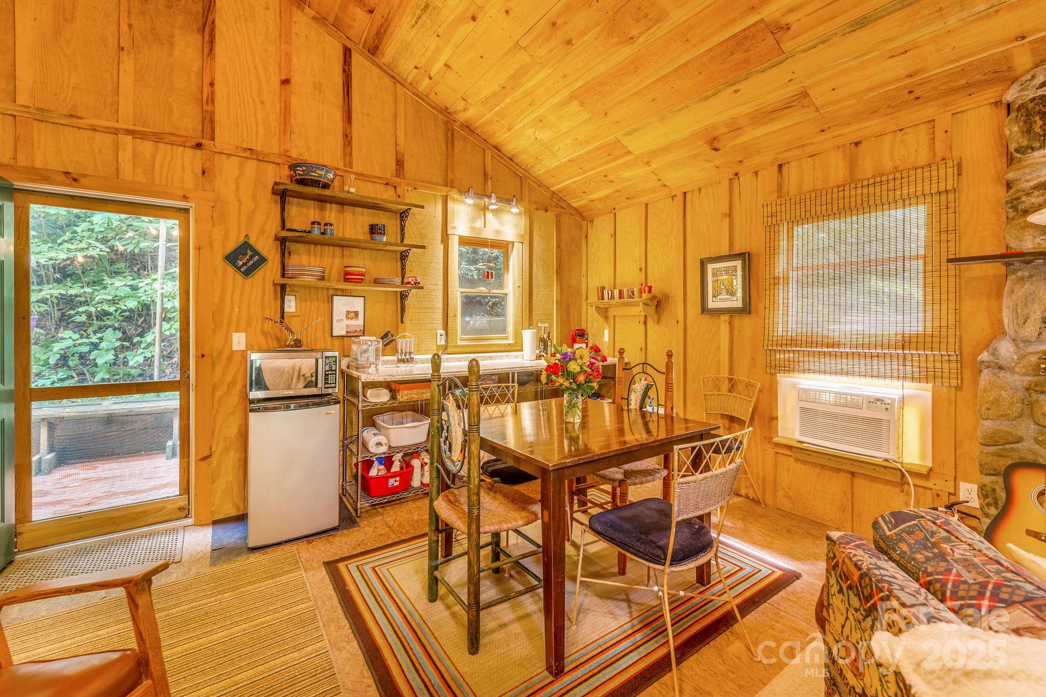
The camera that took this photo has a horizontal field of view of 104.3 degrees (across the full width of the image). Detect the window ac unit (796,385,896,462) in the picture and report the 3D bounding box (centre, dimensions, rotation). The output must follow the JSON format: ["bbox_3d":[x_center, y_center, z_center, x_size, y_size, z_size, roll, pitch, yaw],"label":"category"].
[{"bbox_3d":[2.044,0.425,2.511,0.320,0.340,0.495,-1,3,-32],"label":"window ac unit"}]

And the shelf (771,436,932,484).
[{"bbox_3d":[1.973,0.698,2.510,0.110,0.125,0.790,-1,2,-34],"label":"shelf"}]

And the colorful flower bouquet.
[{"bbox_3d":[0.265,0.170,2.110,0.330,0.390,0.330,0,2,0],"label":"colorful flower bouquet"}]

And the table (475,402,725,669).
[{"bbox_3d":[0.256,0.758,2.149,1.050,0.770,1.020,-1,3,-32],"label":"table"}]

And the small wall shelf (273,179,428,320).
[{"bbox_3d":[-1.265,-0.661,3.054,1.040,0.940,0.200,-1,2,-33],"label":"small wall shelf"}]

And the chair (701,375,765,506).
[{"bbox_3d":[1.369,0.675,2.943,0.530,0.880,0.490,-1,2,-34],"label":"chair"}]

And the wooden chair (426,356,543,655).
[{"bbox_3d":[-0.156,0.606,1.842,0.420,1.150,0.480,-1,2,-34],"label":"wooden chair"}]

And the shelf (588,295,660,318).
[{"bbox_3d":[0.946,-0.355,3.926,0.210,0.220,0.730,-1,2,-34],"label":"shelf"}]

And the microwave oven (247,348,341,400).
[{"bbox_3d":[-1.432,0.134,2.550,0.462,0.263,0.350,-1,3,-32],"label":"microwave oven"}]

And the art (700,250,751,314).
[{"bbox_3d":[1.545,-0.488,3.138,0.035,0.453,0.385,-1,3,-32],"label":"art"}]

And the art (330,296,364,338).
[{"bbox_3d":[-1.330,-0.244,3.102,0.237,0.310,0.020,-1,3,-32],"label":"art"}]

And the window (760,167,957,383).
[{"bbox_3d":[1.974,-0.403,2.469,0.100,1.170,0.935,-1,3,-32],"label":"window"}]

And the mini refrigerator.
[{"bbox_3d":[-1.508,0.717,2.667,0.475,0.835,0.490,-1,2,-32],"label":"mini refrigerator"}]

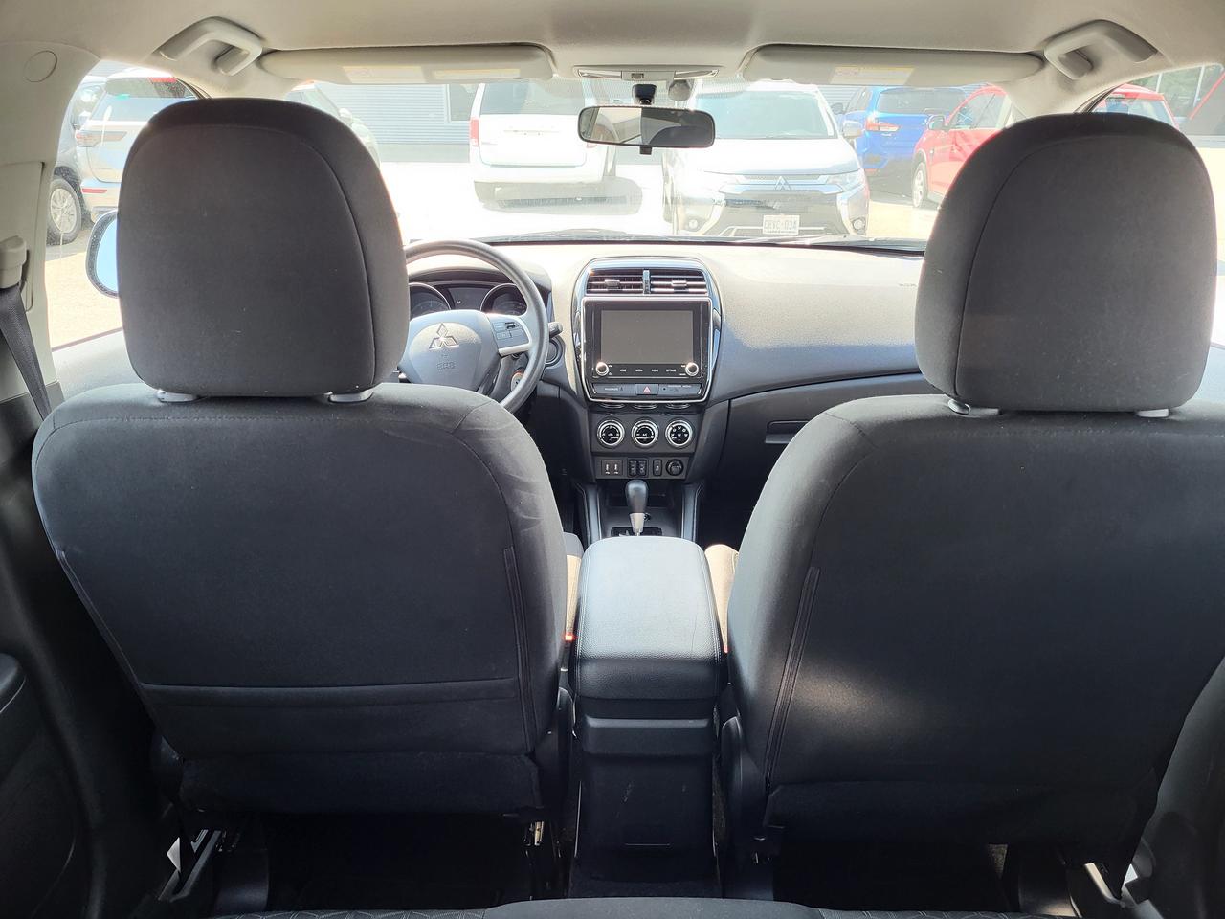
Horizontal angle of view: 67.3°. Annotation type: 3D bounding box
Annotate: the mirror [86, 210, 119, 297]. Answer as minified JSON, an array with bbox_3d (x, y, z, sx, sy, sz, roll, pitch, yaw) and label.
[{"bbox_3d":[-0.833,-0.395,1.738,0.240,0.167,0.130,1,21,2],"label":"mirror"}]

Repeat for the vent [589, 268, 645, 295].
[{"bbox_3d":[0.009,-0.352,1.809,0.113,0.053,0.040,1,3,2],"label":"vent"}]

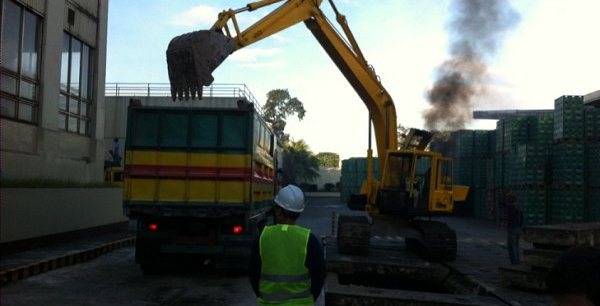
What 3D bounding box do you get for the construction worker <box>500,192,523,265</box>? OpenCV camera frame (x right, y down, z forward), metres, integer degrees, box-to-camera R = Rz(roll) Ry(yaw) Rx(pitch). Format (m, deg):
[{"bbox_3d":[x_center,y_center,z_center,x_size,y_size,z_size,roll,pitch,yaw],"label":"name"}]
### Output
[{"bbox_3d":[4.828,1.765,13.826,0.380,1.680,0.500,-1,-4,30],"label":"construction worker"}]

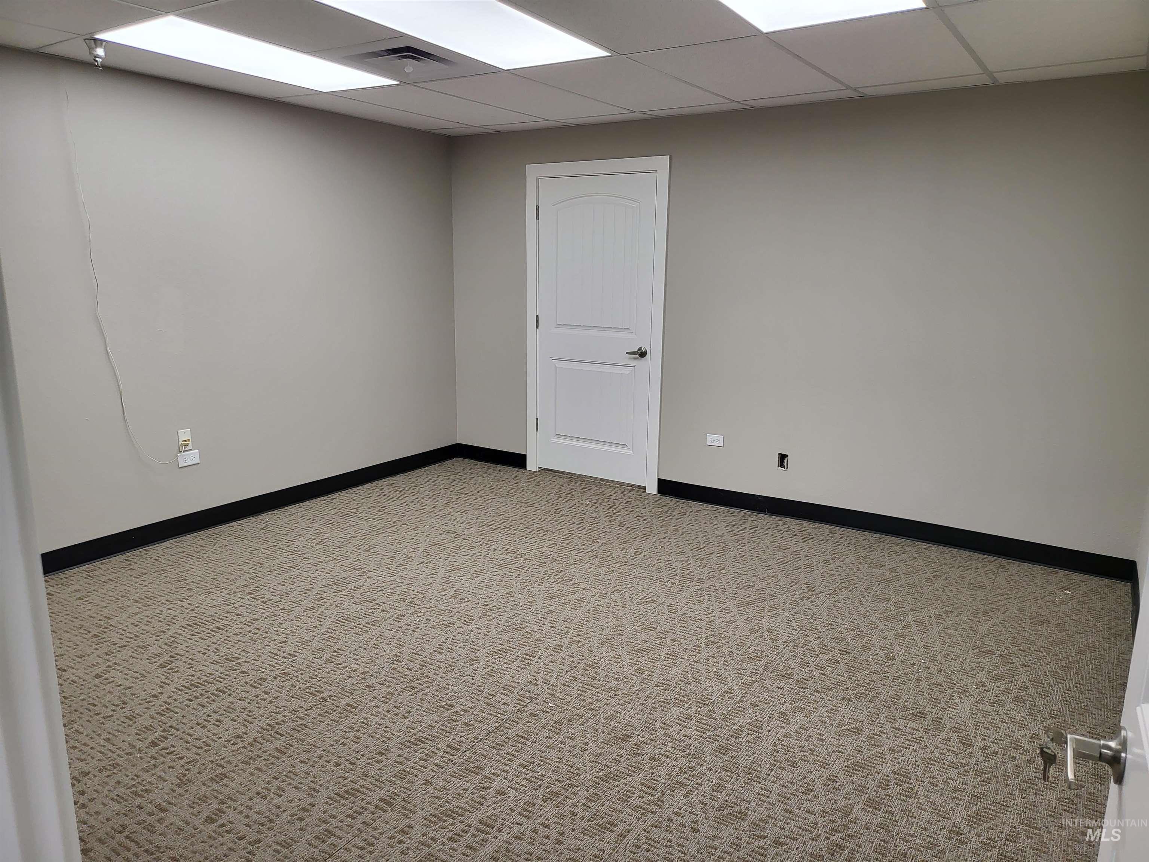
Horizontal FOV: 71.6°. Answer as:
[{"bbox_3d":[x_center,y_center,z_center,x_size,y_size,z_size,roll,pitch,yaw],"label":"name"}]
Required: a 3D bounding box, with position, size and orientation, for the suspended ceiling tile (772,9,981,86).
[{"bbox_3d":[1.293,-1.555,3.293,0.598,0.018,1.207,9,15,33],"label":"suspended ceiling tile"}]

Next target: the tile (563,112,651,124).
[{"bbox_3d":[0.181,-1.926,4.881,0.598,0.018,0.255,9,15,33],"label":"tile"}]

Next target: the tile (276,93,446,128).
[{"bbox_3d":[-1.171,-1.955,4.884,0.411,0.020,1.209,9,14,32],"label":"tile"}]

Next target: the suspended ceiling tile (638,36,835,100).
[{"bbox_3d":[0.785,-1.634,3.621,0.598,0.018,1.207,9,15,33],"label":"suspended ceiling tile"}]

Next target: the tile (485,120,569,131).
[{"bbox_3d":[-0.327,-2.005,5.209,0.598,0.018,0.255,9,15,33],"label":"tile"}]

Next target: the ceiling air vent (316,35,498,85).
[{"bbox_3d":[-0.736,-1.644,3.535,0.600,0.020,0.600,9,14,32],"label":"ceiling air vent"}]

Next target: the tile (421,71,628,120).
[{"bbox_3d":[-0.230,-1.792,4.277,0.598,0.018,1.207,9,15,33],"label":"tile"}]

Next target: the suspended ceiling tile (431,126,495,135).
[{"bbox_3d":[-0.770,-2.076,5.488,0.411,0.020,0.246,9,14,32],"label":"suspended ceiling tile"}]

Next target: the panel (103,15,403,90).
[{"bbox_3d":[-1.410,-1.690,3.610,0.590,0.030,1.199,9,14,32],"label":"panel"}]

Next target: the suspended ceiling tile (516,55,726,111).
[{"bbox_3d":[0.278,-1.713,3.949,0.598,0.018,1.207,9,15,33],"label":"suspended ceiling tile"}]

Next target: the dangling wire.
[{"bbox_3d":[-2.213,-0.712,3.930,0.020,1.870,0.375,9,14,32],"label":"dangling wire"}]

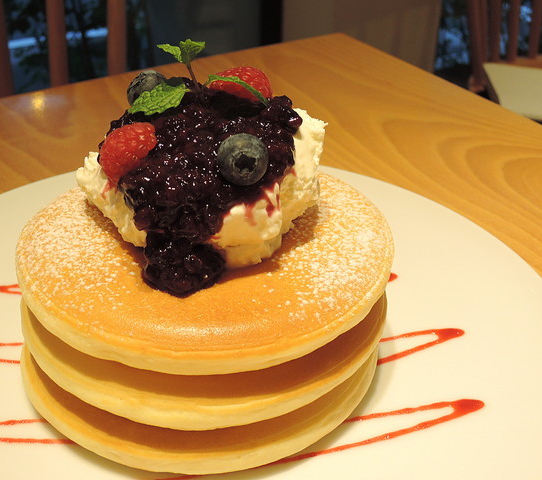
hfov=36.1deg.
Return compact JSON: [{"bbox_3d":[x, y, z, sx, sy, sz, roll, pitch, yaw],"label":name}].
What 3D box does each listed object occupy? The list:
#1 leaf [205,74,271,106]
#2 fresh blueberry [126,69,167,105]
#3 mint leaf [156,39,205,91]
[{"bbox_3d":[-0.011,-0.051,0.281,0.021,0.006,0.012,20,15,5],"label":"leaf"},{"bbox_3d":[-0.043,-0.052,0.286,0.014,0.013,0.014,0,29,0],"label":"fresh blueberry"},{"bbox_3d":[-0.030,-0.059,0.278,0.017,0.015,0.011,0,29,0],"label":"mint leaf"}]

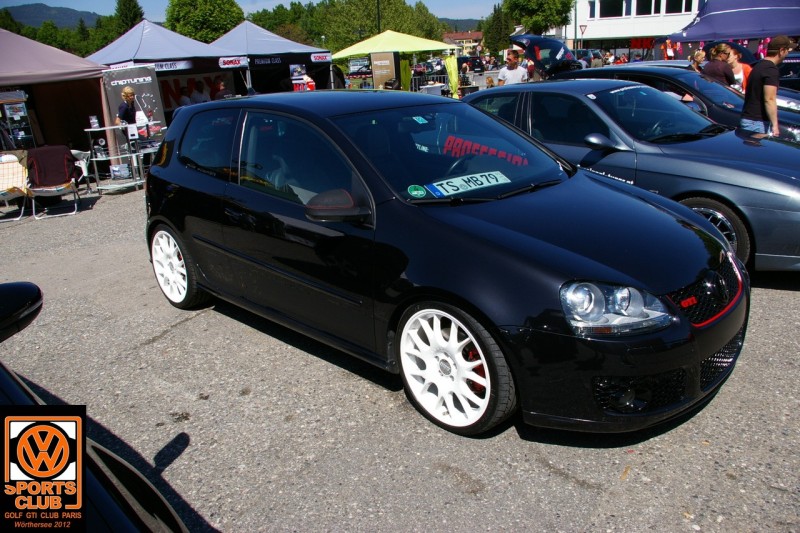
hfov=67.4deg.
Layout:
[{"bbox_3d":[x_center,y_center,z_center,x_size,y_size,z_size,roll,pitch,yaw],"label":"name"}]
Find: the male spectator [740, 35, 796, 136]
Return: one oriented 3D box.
[{"bbox_3d":[3.719,-1.417,6.107,0.460,1.760,0.500,-4,17,-3],"label":"male spectator"}]

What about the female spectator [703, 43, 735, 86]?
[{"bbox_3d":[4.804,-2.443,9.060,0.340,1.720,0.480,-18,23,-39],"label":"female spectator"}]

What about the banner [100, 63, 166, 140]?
[{"bbox_3d":[-4.765,-2.557,10.953,1.000,2.030,0.200,-1,17,8],"label":"banner"}]

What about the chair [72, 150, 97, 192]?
[{"bbox_3d":[-5.699,-1.677,10.551,0.540,0.710,0.530,-6,17,-11],"label":"chair"}]

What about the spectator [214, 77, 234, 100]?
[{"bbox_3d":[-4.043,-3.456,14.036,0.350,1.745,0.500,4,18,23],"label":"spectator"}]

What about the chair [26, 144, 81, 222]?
[{"bbox_3d":[-4.932,-1.201,8.473,0.590,0.900,0.630,-11,18,-26],"label":"chair"}]

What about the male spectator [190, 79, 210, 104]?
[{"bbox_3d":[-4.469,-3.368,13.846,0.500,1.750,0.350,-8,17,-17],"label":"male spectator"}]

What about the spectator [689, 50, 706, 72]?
[{"bbox_3d":[4.658,-2.564,9.537,0.450,1.650,0.300,-12,19,-29],"label":"spectator"}]

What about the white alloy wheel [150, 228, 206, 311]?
[{"bbox_3d":[-1.576,-0.025,4.362,0.635,0.635,0.230,13,23,43],"label":"white alloy wheel"}]

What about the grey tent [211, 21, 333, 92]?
[{"bbox_3d":[-4.000,-5.180,16.886,3.000,3.250,3.000,10,22,36],"label":"grey tent"}]

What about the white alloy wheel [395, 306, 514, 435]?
[{"bbox_3d":[0.260,0.426,2.696,0.220,0.630,0.630,-18,23,-40],"label":"white alloy wheel"}]

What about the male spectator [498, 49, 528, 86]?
[{"bbox_3d":[1.729,-2.352,9.168,0.540,1.790,0.330,2,18,17],"label":"male spectator"}]

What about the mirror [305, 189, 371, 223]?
[{"bbox_3d":[-0.302,-0.291,2.857,0.150,0.155,0.260,13,24,42],"label":"mirror"}]

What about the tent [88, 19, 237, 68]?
[{"bbox_3d":[-5.595,-4.013,13.846,3.050,3.140,3.050,8,20,33],"label":"tent"}]

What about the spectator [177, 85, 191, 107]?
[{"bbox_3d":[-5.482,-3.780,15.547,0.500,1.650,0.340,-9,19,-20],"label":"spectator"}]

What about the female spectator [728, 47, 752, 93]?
[{"bbox_3d":[5.249,-2.528,9.451,0.480,1.680,0.320,11,22,38],"label":"female spectator"}]

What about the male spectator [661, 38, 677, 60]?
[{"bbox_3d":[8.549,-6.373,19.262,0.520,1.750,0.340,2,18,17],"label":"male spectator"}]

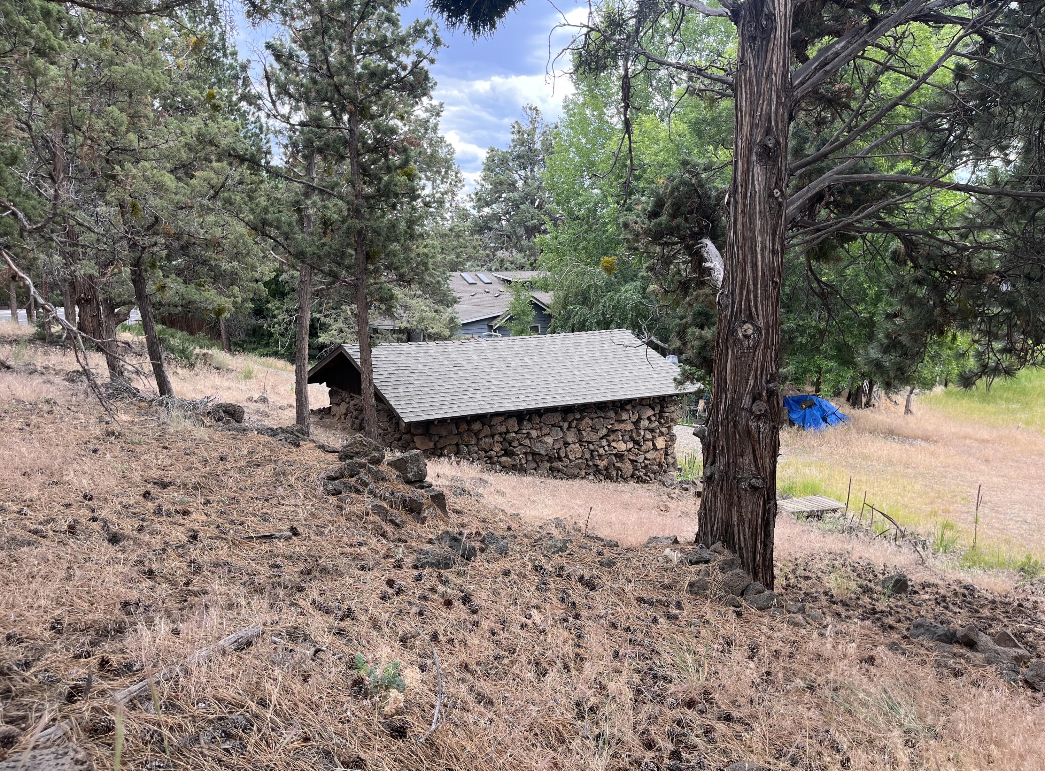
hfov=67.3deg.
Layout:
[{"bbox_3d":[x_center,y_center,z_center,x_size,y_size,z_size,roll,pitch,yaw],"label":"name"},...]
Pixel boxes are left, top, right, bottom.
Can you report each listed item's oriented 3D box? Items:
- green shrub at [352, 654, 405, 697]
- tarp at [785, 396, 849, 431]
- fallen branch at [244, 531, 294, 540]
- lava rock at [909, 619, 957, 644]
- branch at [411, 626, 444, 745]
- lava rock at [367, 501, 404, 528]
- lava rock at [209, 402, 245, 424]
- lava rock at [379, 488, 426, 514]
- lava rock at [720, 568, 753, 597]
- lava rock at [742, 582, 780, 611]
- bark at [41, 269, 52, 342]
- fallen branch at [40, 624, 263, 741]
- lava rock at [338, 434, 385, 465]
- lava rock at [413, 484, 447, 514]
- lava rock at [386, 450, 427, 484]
[{"bbox_3d":[-0.648,1.315,3.550,0.210,0.130,0.180,0,9,-10],"label":"green shrub"},{"bbox_3d":[10.470,0.947,28.000,2.250,1.100,1.700,5,9,21],"label":"tarp"},{"bbox_3d":[-2.180,1.295,6.750,0.450,0.060,0.080,-3,10,-27],"label":"fallen branch"},{"bbox_3d":[3.244,1.944,6.200,0.330,0.130,0.190,7,11,29],"label":"lava rock"},{"bbox_3d":[-0.445,1.344,3.699,0.136,0.070,1.286,8,2,-10],"label":"branch"},{"bbox_3d":[-1.147,1.081,6.600,0.270,0.180,0.220,-2,10,-10],"label":"lava rock"},{"bbox_3d":[-4.481,0.415,11.900,0.500,0.290,0.420,-2,10,-21],"label":"lava rock"},{"bbox_3d":[-1.365,1.310,8.900,0.500,0.270,0.380,2,9,0],"label":"lava rock"},{"bbox_3d":[1.649,1.517,6.050,0.250,0.170,0.220,3,10,16],"label":"lava rock"},{"bbox_3d":[1.910,1.697,6.300,0.280,0.140,0.200,5,10,18],"label":"lava rock"},{"bbox_3d":[-16.359,-2.738,27.000,0.300,2.500,0.300,-3,10,-31],"label":"bark"},{"bbox_3d":[-1.497,1.211,3.325,0.100,0.090,1.332,4,-1,14],"label":"fallen branch"},{"bbox_3d":[-2.157,0.868,10.500,0.580,0.360,0.450,2,9,0],"label":"lava rock"},{"bbox_3d":[-0.850,1.045,7.200,0.270,0.210,0.240,-1,10,-7],"label":"lava rock"},{"bbox_3d":[-1.119,0.779,7.600,0.360,0.270,0.330,-2,10,-9],"label":"lava rock"}]

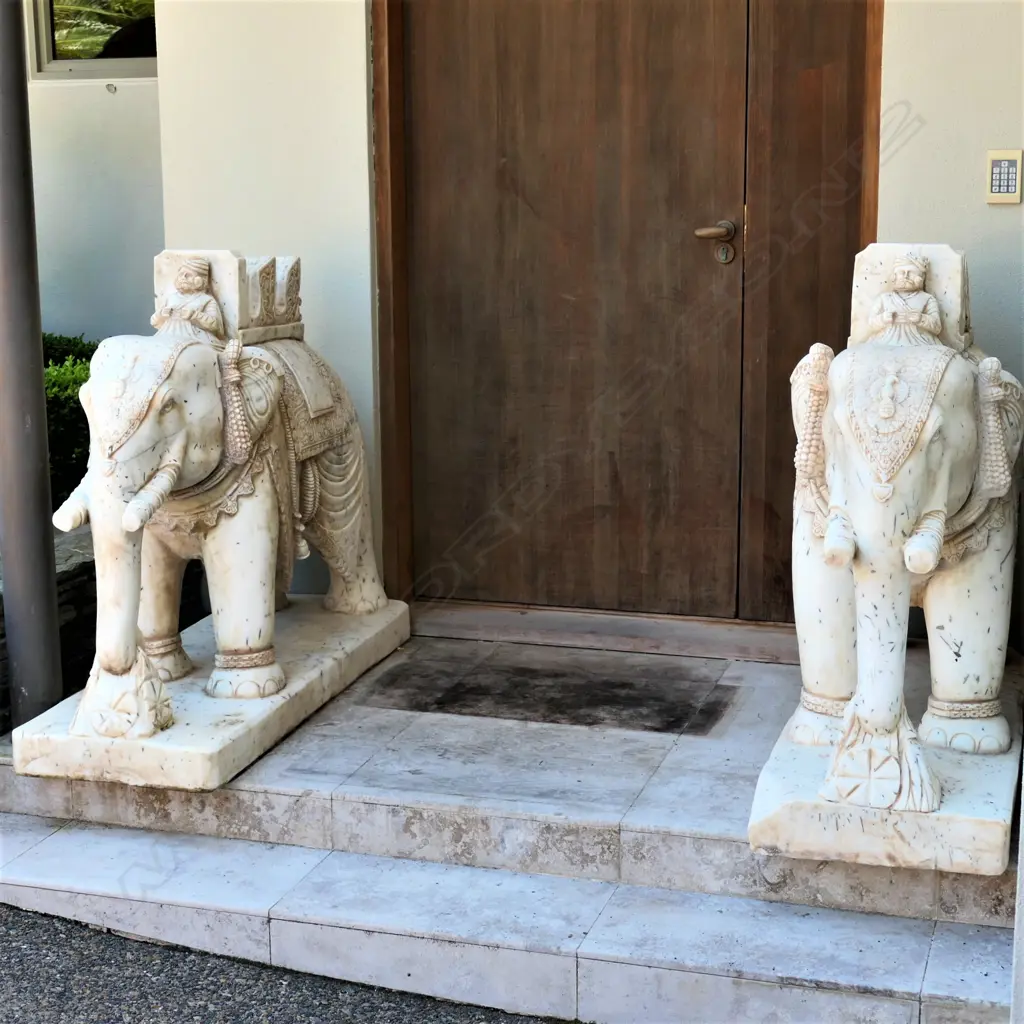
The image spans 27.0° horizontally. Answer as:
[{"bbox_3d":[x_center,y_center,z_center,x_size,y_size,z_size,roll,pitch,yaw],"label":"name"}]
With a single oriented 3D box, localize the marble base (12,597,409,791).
[{"bbox_3d":[-0.644,0.389,4.930,0.458,0.085,1.185,3,13,17],"label":"marble base"}]

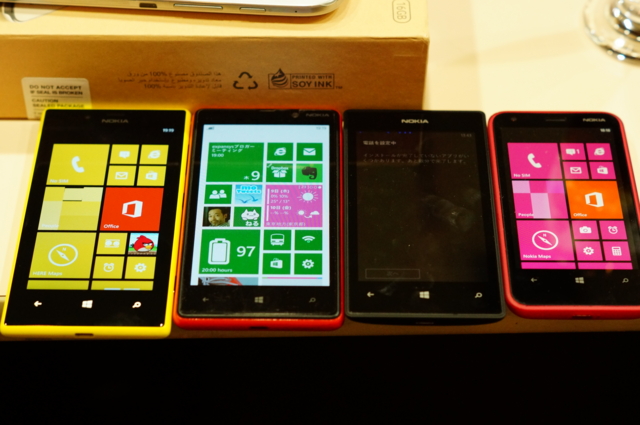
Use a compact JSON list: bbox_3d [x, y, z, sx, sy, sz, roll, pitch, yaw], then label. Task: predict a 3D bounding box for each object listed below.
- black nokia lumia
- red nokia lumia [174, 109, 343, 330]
[{"bbox_3d":[0.042,0.002,0.570,0.064,0.010,0.120,1,47,0],"label":"black nokia lumia"},{"bbox_3d":[-0.024,0.001,0.570,0.069,0.010,0.124,0,47,0],"label":"red nokia lumia"}]

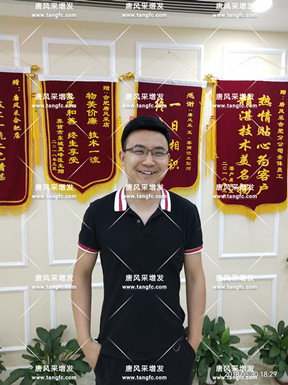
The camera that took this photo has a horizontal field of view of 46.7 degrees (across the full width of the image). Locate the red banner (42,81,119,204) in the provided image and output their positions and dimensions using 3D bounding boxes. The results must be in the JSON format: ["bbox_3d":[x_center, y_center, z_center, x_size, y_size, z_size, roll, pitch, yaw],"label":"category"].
[{"bbox_3d":[-0.425,-0.346,2.260,0.530,0.845,0.040,-1,6,-8],"label":"red banner"}]

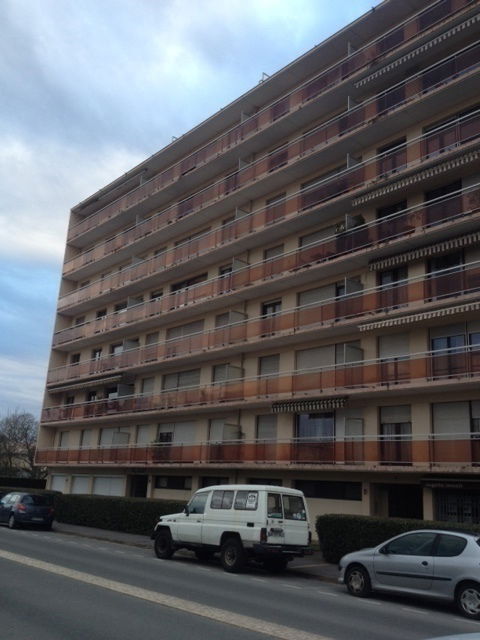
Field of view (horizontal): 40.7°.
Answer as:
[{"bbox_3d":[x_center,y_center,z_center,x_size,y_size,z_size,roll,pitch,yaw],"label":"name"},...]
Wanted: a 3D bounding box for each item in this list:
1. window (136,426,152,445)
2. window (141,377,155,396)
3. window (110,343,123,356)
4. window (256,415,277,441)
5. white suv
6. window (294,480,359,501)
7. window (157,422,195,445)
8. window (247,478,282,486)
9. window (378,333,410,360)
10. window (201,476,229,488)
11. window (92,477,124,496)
[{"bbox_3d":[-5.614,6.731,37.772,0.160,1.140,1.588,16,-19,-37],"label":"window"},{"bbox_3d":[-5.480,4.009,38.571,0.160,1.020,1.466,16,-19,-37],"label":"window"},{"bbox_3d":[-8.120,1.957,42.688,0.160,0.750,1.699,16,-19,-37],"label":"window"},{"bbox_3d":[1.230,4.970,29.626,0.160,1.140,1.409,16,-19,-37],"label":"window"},{"bbox_3d":[-0.382,5.560,17.601,1.760,2.109,4.980,16,-20,-38],"label":"white suv"},{"bbox_3d":[3.453,6.858,26.102,0.160,0.660,3.801,16,-19,-37],"label":"window"},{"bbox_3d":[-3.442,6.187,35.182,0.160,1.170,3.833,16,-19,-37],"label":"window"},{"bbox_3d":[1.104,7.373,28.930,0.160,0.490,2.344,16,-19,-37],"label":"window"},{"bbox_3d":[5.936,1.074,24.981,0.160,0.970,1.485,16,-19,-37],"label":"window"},{"bbox_3d":[-1.250,8.012,31.720,0.160,0.580,2.242,16,-19,-37],"label":"window"},{"bbox_3d":[-8.022,10.177,39.630,0.160,1.230,3.923,16,-19,-37],"label":"window"}]

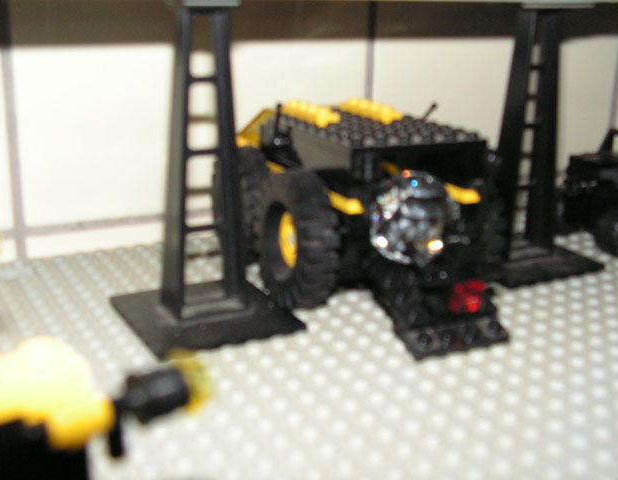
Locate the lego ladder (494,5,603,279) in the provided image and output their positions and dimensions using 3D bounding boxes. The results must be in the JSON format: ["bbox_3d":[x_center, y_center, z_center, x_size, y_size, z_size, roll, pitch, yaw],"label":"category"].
[{"bbox_3d":[0.087,-0.038,0.310,0.048,0.097,0.048,-8,20,-27],"label":"lego ladder"}]

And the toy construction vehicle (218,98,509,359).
[{"bbox_3d":[0.022,-0.015,0.289,0.078,0.065,0.126,-7,19,-23],"label":"toy construction vehicle"}]

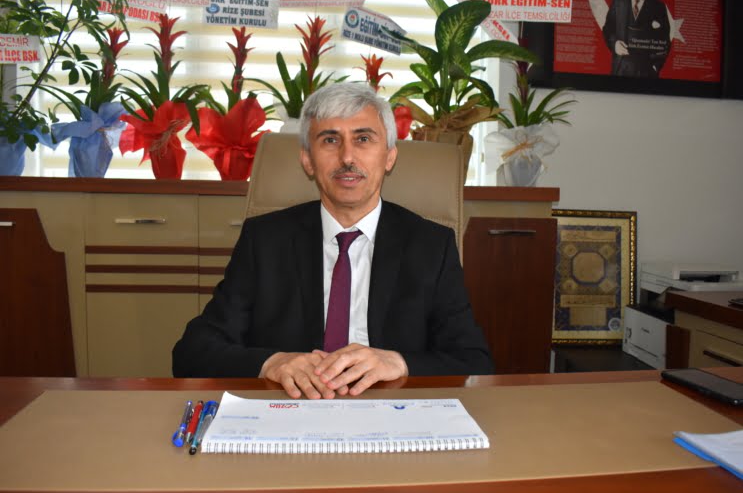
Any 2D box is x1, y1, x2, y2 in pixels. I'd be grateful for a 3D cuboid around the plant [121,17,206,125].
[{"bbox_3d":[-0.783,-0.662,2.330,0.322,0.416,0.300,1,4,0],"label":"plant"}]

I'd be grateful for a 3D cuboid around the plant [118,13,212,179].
[{"bbox_3d":[-0.779,-0.565,2.330,0.329,0.606,0.320,1,4,0],"label":"plant"}]

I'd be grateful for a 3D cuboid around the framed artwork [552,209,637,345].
[{"bbox_3d":[0.891,0.131,2.530,0.392,0.560,0.025,1,0,-4],"label":"framed artwork"}]

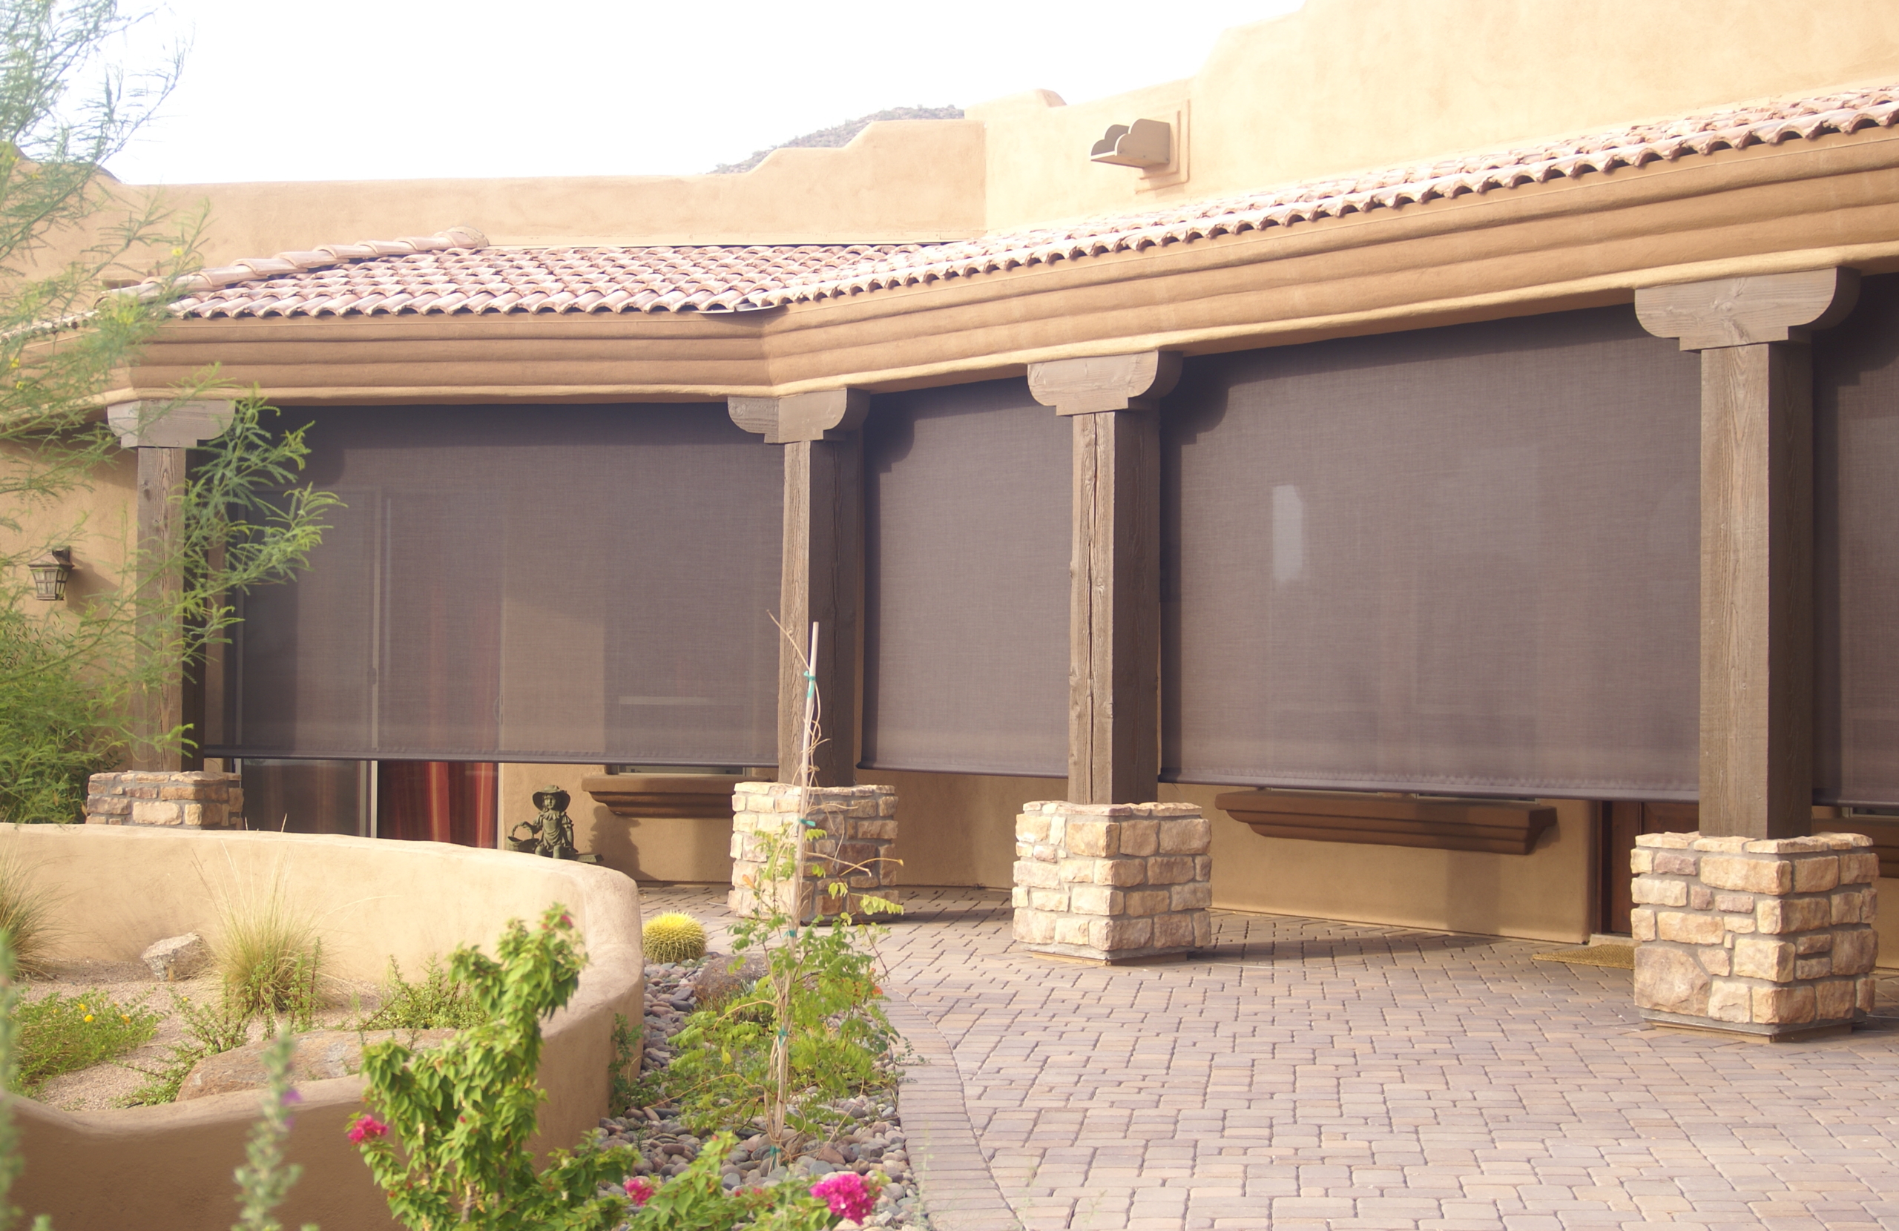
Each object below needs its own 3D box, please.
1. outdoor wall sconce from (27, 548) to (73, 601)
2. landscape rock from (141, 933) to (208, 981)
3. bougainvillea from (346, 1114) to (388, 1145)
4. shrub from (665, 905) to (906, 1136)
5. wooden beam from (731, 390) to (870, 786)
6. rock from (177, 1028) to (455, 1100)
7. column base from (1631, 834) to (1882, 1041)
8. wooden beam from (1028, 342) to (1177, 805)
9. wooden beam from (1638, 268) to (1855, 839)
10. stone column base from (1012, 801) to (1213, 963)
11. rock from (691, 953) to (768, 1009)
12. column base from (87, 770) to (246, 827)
[{"bbox_3d":[-6.099,-0.282,18.659,0.215,0.362,0.331,0,-2,4],"label":"outdoor wall sconce"},{"bbox_3d":[-3.070,1.354,10.875,0.260,0.180,0.200,1,-2,-18],"label":"landscape rock"},{"bbox_3d":[-1.077,0.948,5.075,0.080,0.056,0.070,1,-2,0],"label":"bougainvillea"},{"bbox_3d":[-0.465,1.138,7.620,0.630,0.660,0.600,1,-2,0],"label":"shrub"},{"bbox_3d":[-0.792,-0.133,15.248,0.512,2.185,0.826,2,-2,-41],"label":"wooden beam"},{"bbox_3d":[-1.472,1.082,6.371,0.660,0.230,0.400,1,-2,-20],"label":"rock"},{"bbox_3d":[3.162,1.244,10.771,0.662,0.762,0.662,2,-2,-41],"label":"column base"},{"bbox_3d":[0.812,-0.164,13.547,0.322,2.185,0.907,2,-2,-41],"label":"wooden beam"},{"bbox_3d":[3.171,-0.216,10.817,0.322,2.185,0.907,2,-2,-41],"label":"wooden beam"},{"bbox_3d":[0.792,1.276,13.350,0.680,0.733,0.680,2,-2,-40],"label":"stone column base"},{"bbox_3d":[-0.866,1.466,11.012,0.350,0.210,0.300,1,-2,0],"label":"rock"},{"bbox_3d":[-4.588,1.292,16.099,0.670,0.723,0.670,0,-2,8],"label":"column base"}]

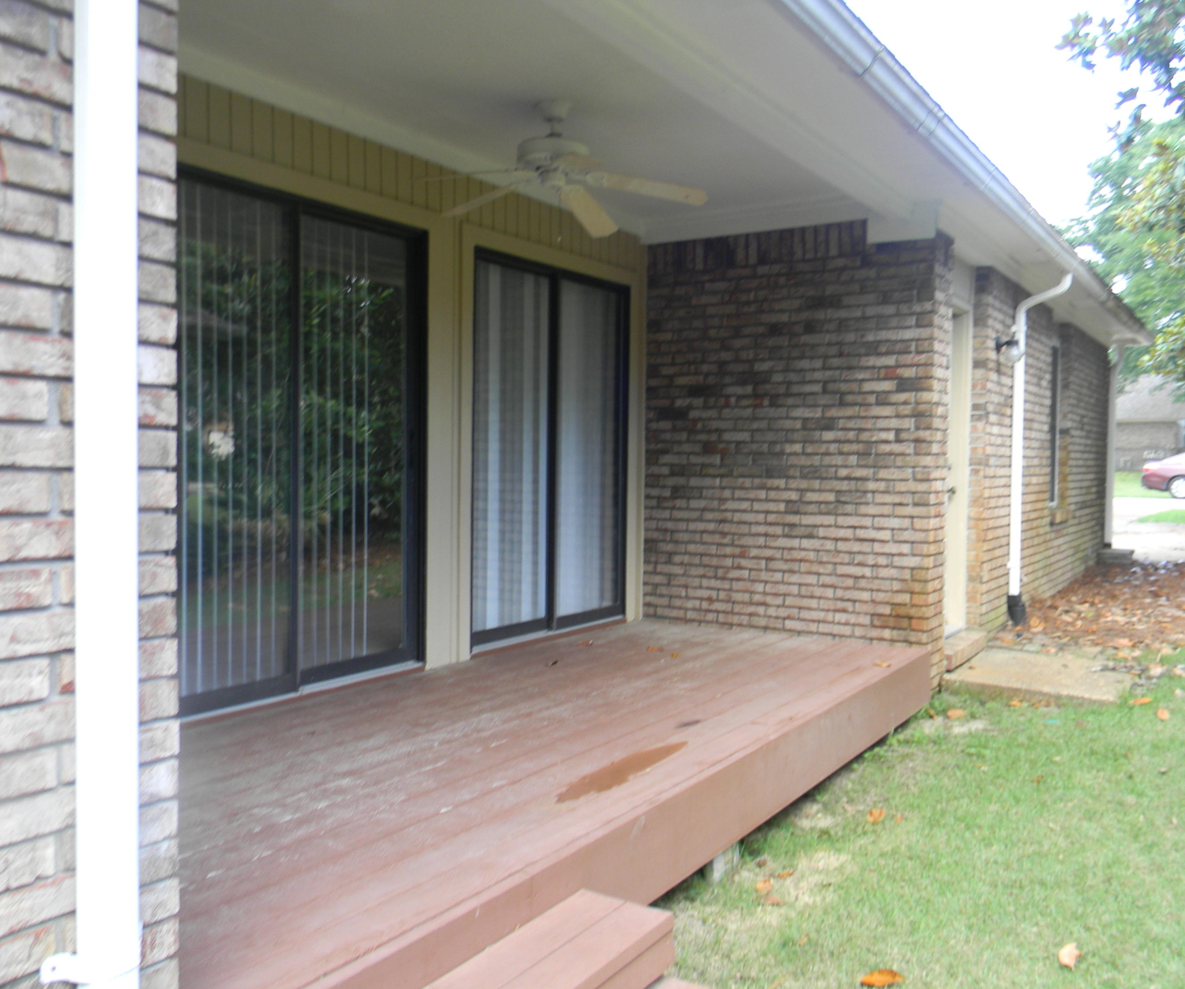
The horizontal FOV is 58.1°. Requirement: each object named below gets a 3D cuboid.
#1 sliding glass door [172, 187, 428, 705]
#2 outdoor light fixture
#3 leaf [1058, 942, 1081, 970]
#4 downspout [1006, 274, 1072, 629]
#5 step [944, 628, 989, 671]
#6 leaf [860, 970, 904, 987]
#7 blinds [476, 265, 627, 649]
[{"bbox_3d":[-1.177,-0.181,4.292,0.098,1.986,1.505,2,2,32],"label":"sliding glass door"},{"bbox_3d":[2.732,-0.943,6.993,0.180,0.187,0.140,2,2,32],"label":"outdoor light fixture"},{"bbox_3d":[1.352,1.310,3.024,0.075,0.045,0.090,1,2,24],"label":"leaf"},{"bbox_3d":[3.126,-0.312,7.465,0.375,2.440,0.110,2,2,32],"label":"downspout"},{"bbox_3d":[2.223,0.948,6.514,0.177,0.103,0.970,2,2,32],"label":"step"},{"bbox_3d":[0.789,1.318,2.906,0.122,0.025,0.065,1,2,11],"label":"leaf"},{"bbox_3d":[-0.197,-0.221,5.869,0.098,1.986,1.502,2,2,32],"label":"blinds"}]

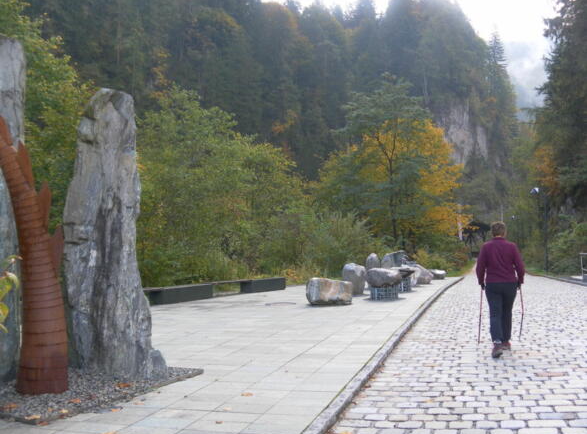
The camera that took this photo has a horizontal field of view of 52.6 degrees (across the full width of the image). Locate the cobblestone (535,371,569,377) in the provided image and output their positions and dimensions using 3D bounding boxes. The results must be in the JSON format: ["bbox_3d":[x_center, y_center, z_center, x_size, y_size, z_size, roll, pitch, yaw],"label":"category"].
[{"bbox_3d":[2.765,1.710,6.360,0.340,0.090,0.200,-2,-2,-6],"label":"cobblestone"}]

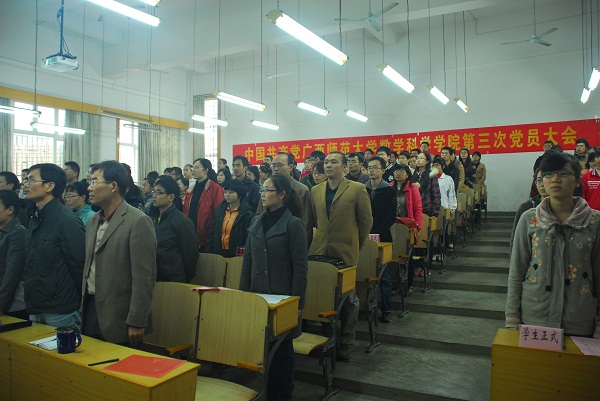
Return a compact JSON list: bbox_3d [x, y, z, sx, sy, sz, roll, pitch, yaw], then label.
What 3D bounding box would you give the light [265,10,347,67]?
[{"bbox_3d":[0.113,-1.321,3.763,0.100,0.060,1.220,0,0,32],"label":"light"}]

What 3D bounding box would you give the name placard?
[{"bbox_3d":[1.057,0.599,1.970,0.175,0.100,0.050,0,0,22],"label":"name placard"}]

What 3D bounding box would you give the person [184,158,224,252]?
[{"bbox_3d":[-0.992,0.413,4.685,0.480,1.700,0.300,0,0,30],"label":"person"}]

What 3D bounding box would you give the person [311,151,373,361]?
[{"bbox_3d":[0.341,0.452,3.700,0.540,1.690,0.360,0,0,30],"label":"person"}]

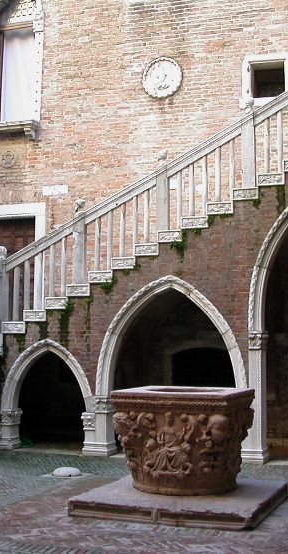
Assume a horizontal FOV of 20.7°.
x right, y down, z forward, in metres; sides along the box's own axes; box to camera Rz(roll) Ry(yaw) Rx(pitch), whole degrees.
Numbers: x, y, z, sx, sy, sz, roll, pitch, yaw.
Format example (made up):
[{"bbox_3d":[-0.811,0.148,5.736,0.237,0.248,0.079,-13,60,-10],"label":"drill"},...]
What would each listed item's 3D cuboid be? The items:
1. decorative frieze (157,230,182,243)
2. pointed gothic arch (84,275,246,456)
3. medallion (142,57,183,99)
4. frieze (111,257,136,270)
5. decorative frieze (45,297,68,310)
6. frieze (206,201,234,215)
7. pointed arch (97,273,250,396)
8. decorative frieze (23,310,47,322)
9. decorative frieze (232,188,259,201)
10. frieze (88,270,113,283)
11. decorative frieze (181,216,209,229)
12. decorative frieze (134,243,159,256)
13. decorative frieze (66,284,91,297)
[{"bbox_3d":[0.361,-0.530,10.542,0.322,0.152,0.080,-1,-5,17],"label":"decorative frieze"},{"bbox_3d":[0.321,1.233,10.903,2.372,2.526,0.403,-1,-5,18],"label":"pointed gothic arch"},{"bbox_3d":[0.325,-3.674,14.477,0.777,0.793,0.110,-1,-7,15],"label":"medallion"},{"bbox_3d":[-0.272,-0.172,10.719,0.322,0.152,0.080,-1,-5,17],"label":"frieze"},{"bbox_3d":[-1.409,0.413,12.482,0.374,0.194,0.110,-1,-7,15],"label":"decorative frieze"},{"bbox_3d":[1.141,-1.054,11.961,0.396,0.189,0.110,-1,-7,15],"label":"frieze"},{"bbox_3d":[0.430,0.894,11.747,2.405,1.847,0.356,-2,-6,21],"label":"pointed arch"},{"bbox_3d":[-1.520,0.543,11.072,0.322,0.152,0.080,-1,-5,17],"label":"decorative frieze"},{"bbox_3d":[1.484,-1.180,11.366,0.394,0.179,0.120,-2,-6,21],"label":"decorative frieze"},{"bbox_3d":[-0.588,0.007,10.807,0.322,0.152,0.080,-1,-5,17],"label":"frieze"},{"bbox_3d":[0.678,-0.709,10.454,0.322,0.152,0.080,-1,-5,17],"label":"decorative frieze"},{"bbox_3d":[0.062,-0.396,11.850,0.396,0.180,0.120,-2,-6,21],"label":"decorative frieze"},{"bbox_3d":[-0.905,0.186,10.896,0.322,0.152,0.080,-1,-5,17],"label":"decorative frieze"}]

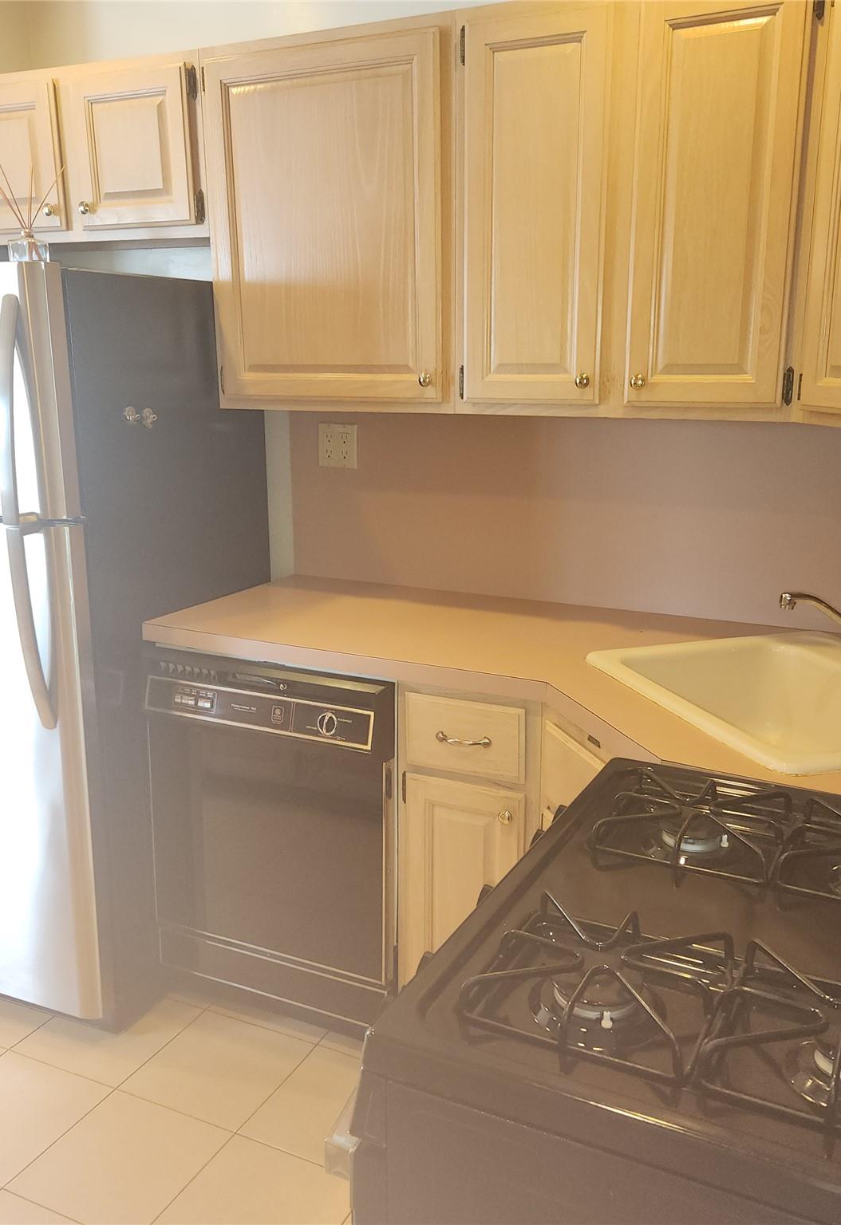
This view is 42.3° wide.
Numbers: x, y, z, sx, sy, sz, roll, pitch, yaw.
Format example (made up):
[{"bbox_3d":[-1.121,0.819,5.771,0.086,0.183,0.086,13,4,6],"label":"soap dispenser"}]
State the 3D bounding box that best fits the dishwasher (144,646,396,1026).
[{"bbox_3d":[-0.201,0.449,2.623,0.607,0.846,0.597,7,16,25],"label":"dishwasher"}]

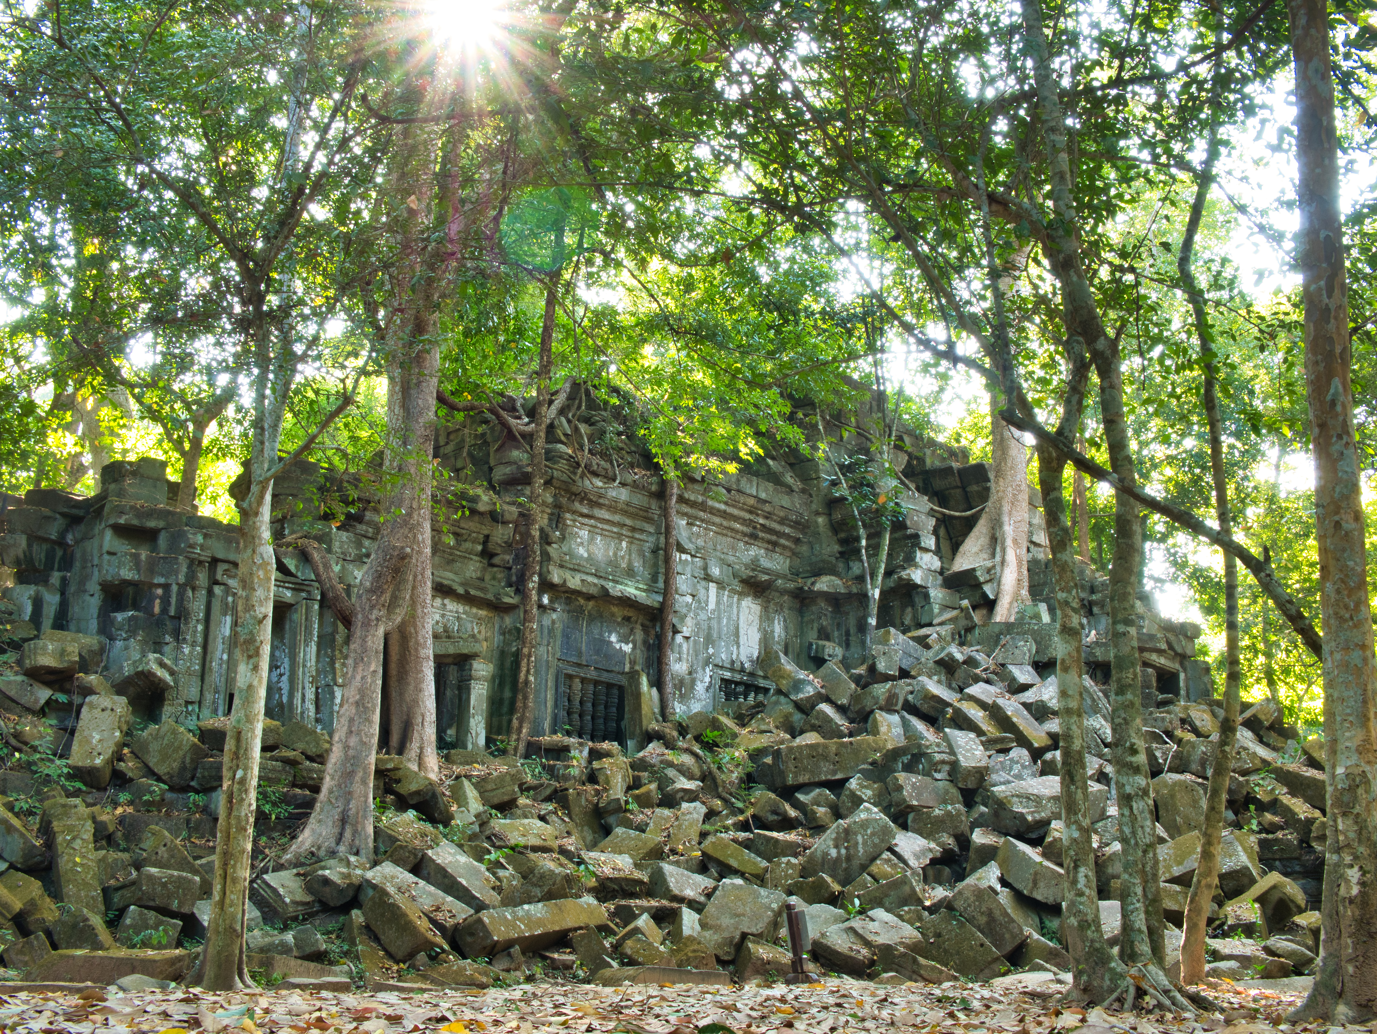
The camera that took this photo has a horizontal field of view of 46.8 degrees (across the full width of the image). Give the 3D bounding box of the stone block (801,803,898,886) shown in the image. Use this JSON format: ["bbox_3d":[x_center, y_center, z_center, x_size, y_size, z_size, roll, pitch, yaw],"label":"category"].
[{"bbox_3d":[1.939,3.902,18.900,0.971,0.499,0.442,-46,-12,5],"label":"stone block"}]

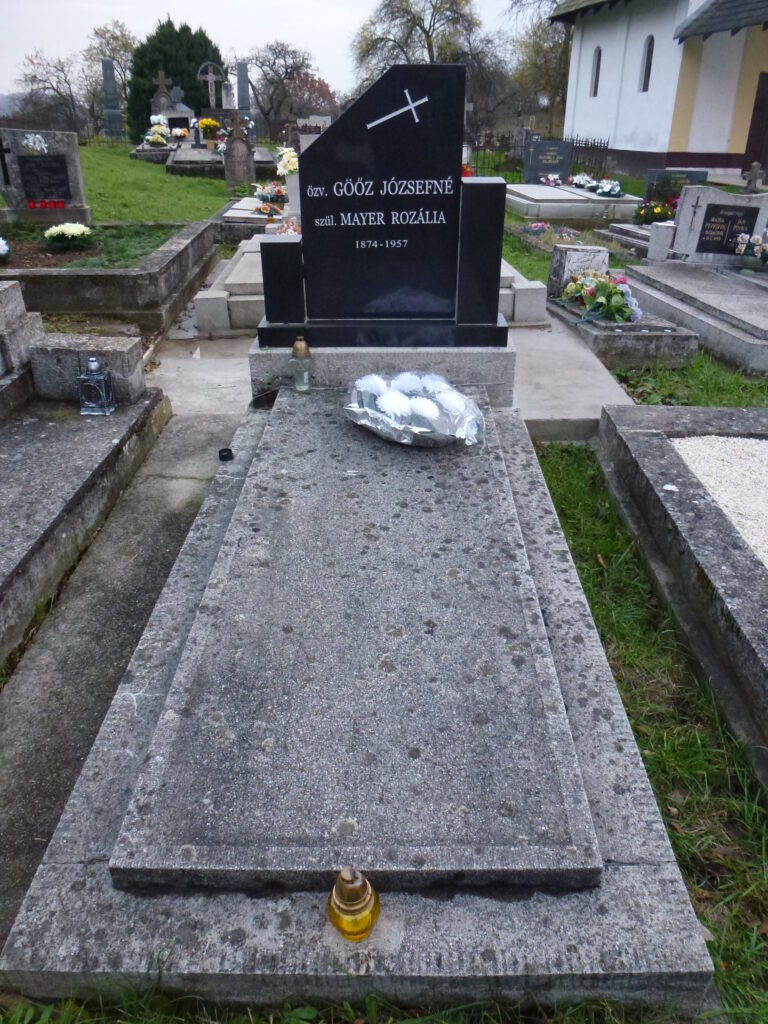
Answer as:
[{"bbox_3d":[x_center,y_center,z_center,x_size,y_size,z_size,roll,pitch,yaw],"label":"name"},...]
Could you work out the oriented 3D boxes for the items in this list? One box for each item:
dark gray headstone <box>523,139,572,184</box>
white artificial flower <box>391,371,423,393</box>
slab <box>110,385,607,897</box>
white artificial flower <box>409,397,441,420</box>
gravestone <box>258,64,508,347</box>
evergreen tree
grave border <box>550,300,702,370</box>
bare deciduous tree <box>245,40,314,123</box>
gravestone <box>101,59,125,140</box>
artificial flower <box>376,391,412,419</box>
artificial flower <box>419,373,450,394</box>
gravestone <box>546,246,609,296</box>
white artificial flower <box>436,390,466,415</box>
[{"bbox_3d":[2.529,-5.430,11.494,0.709,0.645,0.130,0,28,1],"label":"dark gray headstone"},{"bbox_3d":[0.074,-0.428,2.425,0.100,0.055,0.100,0,27,0],"label":"white artificial flower"},{"bbox_3d":[-0.025,0.069,1.906,0.740,0.057,1.841,1,32,1],"label":"slab"},{"bbox_3d":[0.124,-0.316,2.256,0.100,0.055,0.100,0,27,0],"label":"white artificial flower"},{"bbox_3d":[-0.005,-1.112,2.753,0.965,0.944,0.230,0,28,1],"label":"gravestone"},{"bbox_3d":[-5.564,-11.557,19.925,2.694,2.914,2.560,0,27,0],"label":"evergreen tree"},{"bbox_3d":[1.226,-0.966,3.934,0.480,0.170,0.900,-2,27,-4],"label":"grave border"},{"bbox_3d":[-5.264,-20.567,36.769,4.100,4.700,4.000,0,28,1],"label":"bare deciduous tree"},{"bbox_3d":[-7.686,-11.703,20.973,0.530,1.982,0.500,0,27,0],"label":"gravestone"},{"bbox_3d":[0.030,-0.357,2.456,0.112,0.058,0.112,-6,47,4],"label":"artificial flower"},{"bbox_3d":[0.173,-0.448,2.586,0.112,0.058,0.112,5,31,-1],"label":"artificial flower"},{"bbox_3d":[1.111,-1.369,4.218,0.255,0.275,0.260,-2,27,-4],"label":"gravestone"},{"bbox_3d":[0.225,-0.366,2.469,0.112,0.058,0.112,15,35,-6],"label":"white artificial flower"}]

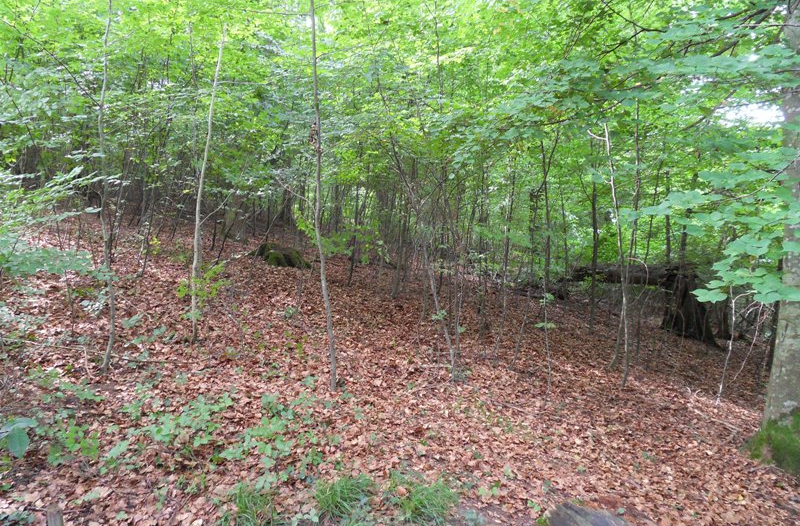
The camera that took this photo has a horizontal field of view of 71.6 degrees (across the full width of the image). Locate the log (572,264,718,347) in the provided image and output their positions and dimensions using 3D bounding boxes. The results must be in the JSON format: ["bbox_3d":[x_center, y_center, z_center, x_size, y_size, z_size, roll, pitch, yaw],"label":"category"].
[{"bbox_3d":[4.029,0.659,9.300,2.103,1.238,0.850,1,4,18],"label":"log"}]

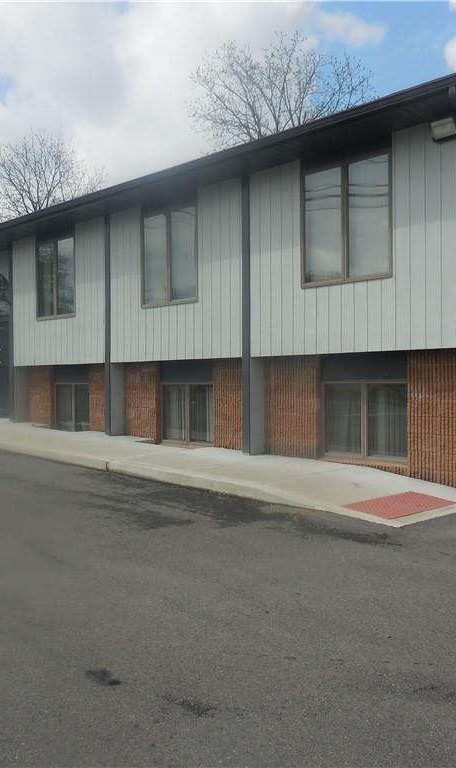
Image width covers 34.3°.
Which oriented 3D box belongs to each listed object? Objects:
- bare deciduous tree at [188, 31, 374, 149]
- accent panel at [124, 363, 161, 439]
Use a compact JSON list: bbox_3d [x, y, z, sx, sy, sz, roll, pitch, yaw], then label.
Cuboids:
[{"bbox_3d":[2.187,-7.173,31.073,7.800,14.600,7.800,-1,1,-43],"label":"bare deciduous tree"},{"bbox_3d":[-1.483,0.302,12.977,0.160,1.350,0.891,-1,0,-45],"label":"accent panel"}]

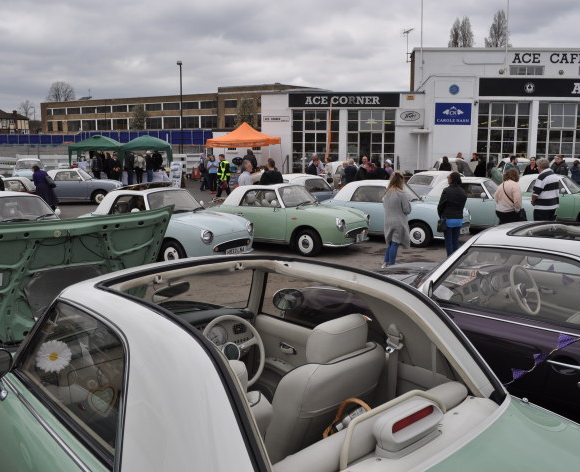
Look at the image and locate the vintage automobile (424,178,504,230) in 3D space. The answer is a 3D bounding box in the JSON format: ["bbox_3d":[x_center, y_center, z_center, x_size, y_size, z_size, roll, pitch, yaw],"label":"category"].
[{"bbox_3d":[4.720,-0.795,13.644,3.740,1.365,1.630,6,11,32],"label":"vintage automobile"}]

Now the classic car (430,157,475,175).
[{"bbox_3d":[7.120,-2.756,23.620,1.630,1.365,3.740,0,9,1],"label":"classic car"}]

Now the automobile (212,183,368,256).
[{"bbox_3d":[-0.229,-0.447,11.281,3.740,1.360,1.640,6,11,33],"label":"automobile"}]

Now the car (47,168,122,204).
[{"bbox_3d":[-8.350,-1.887,20.538,3.740,1.365,1.630,-1,9,-7],"label":"car"}]

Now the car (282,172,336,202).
[{"bbox_3d":[0.410,-1.145,15.856,3.740,1.365,1.630,-7,12,-39],"label":"car"}]

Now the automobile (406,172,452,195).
[{"bbox_3d":[5.022,-1.439,17.625,3.740,1.360,1.640,-5,11,-30],"label":"automobile"}]

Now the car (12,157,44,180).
[{"bbox_3d":[-13.519,-3.250,27.643,1.640,1.360,3.740,-4,10,-26],"label":"car"}]

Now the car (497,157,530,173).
[{"bbox_3d":[10.122,-2.798,23.814,1.630,1.365,3.740,1,9,7],"label":"car"}]

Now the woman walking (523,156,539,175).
[{"bbox_3d":[8.534,-1.983,18.930,0.500,1.660,0.320,4,10,22],"label":"woman walking"}]

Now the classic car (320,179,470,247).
[{"bbox_3d":[2.280,-0.623,12.557,3.740,1.365,1.630,7,11,36],"label":"classic car"}]

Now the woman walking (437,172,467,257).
[{"bbox_3d":[2.697,-0.190,8.831,0.520,1.660,0.380,-2,9,-14],"label":"woman walking"}]

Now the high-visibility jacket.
[{"bbox_3d":[-2.770,-2.758,22.500,0.380,0.840,0.550,-9,13,-44],"label":"high-visibility jacket"}]

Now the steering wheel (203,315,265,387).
[{"bbox_3d":[-0.299,0.604,2.746,0.386,0.386,0.100,-9,-17,-44],"label":"steering wheel"}]

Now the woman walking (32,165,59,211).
[{"bbox_3d":[-7.984,-1.524,17.373,0.750,1.520,0.520,1,9,6],"label":"woman walking"}]

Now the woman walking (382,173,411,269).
[{"bbox_3d":[1.865,-0.264,9.275,0.520,1.660,0.420,3,10,17],"label":"woman walking"}]

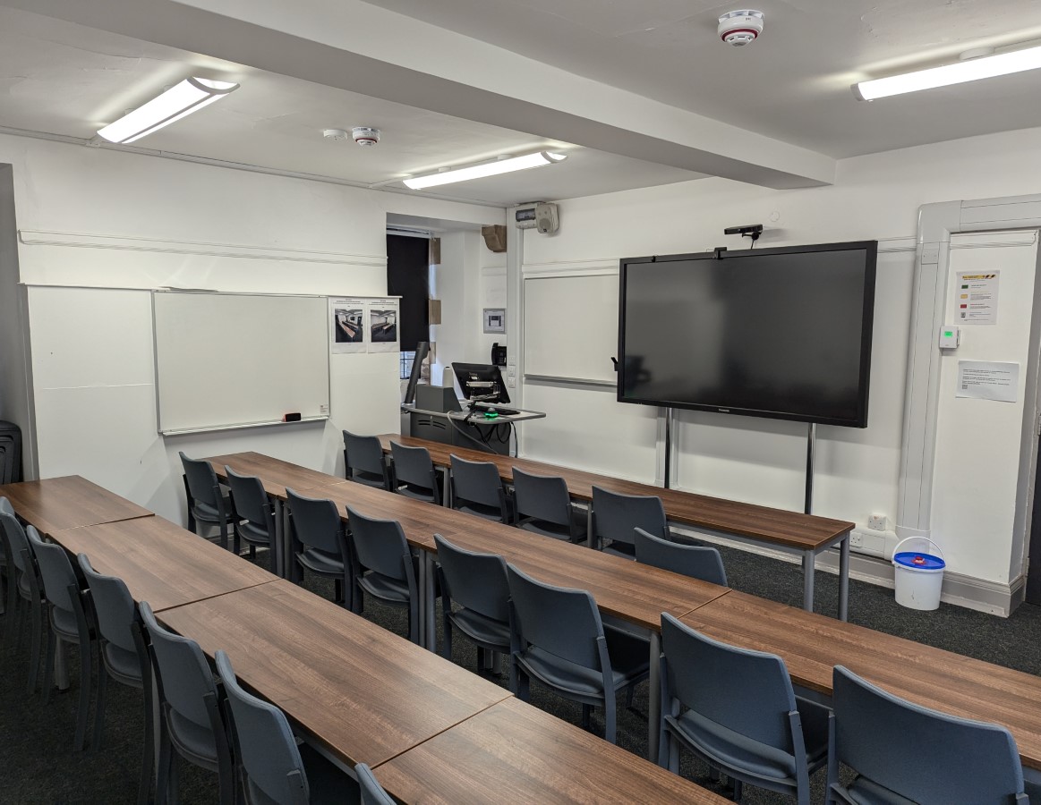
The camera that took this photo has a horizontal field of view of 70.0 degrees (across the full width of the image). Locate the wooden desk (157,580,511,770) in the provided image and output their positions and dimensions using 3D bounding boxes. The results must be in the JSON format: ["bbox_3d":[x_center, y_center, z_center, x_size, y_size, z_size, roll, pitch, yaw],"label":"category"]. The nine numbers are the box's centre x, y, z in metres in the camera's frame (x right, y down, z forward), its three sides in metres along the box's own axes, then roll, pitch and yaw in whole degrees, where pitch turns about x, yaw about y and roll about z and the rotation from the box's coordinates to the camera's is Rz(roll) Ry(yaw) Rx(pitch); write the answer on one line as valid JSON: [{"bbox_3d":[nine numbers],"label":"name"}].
[{"bbox_3d":[-0.592,1.068,2.163,1.190,0.730,0.445,7,9,44],"label":"wooden desk"}]

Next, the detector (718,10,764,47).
[{"bbox_3d":[0.726,-1.228,2.439,0.145,0.085,0.145,0,7,0],"label":"detector"}]

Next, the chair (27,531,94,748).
[{"bbox_3d":[-1.712,0.906,3.157,0.500,0.805,0.520,7,9,44],"label":"chair"}]

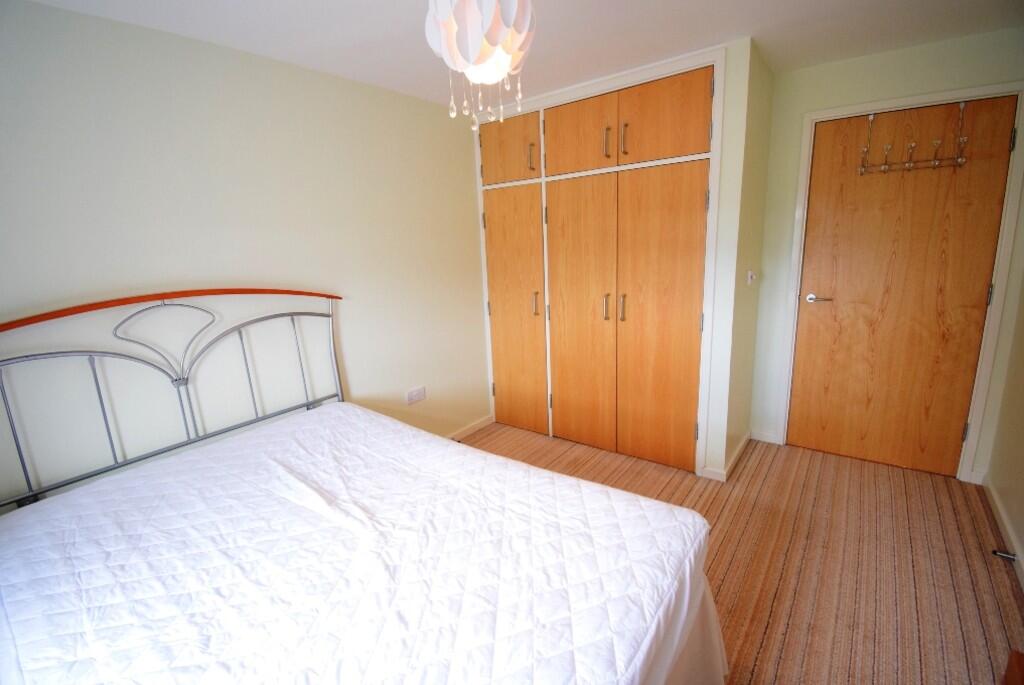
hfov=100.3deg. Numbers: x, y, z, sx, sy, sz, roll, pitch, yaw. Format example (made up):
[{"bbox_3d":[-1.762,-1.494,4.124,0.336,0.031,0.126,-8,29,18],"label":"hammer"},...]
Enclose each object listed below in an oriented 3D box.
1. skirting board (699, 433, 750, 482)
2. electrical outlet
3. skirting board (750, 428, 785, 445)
[{"bbox_3d":[1.401,0.707,2.773,0.161,0.070,0.712,6,14,37],"label":"skirting board"},{"bbox_3d":[-0.631,0.357,2.856,0.012,0.086,0.146,6,14,37],"label":"electrical outlet"},{"bbox_3d":[1.748,0.658,2.934,0.186,0.070,0.018,6,14,37],"label":"skirting board"}]

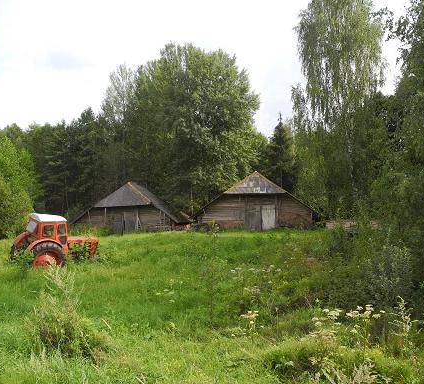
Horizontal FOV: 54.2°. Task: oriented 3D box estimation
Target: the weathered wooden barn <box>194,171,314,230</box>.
[{"bbox_3d":[4.300,1.000,39.500,10.600,5.400,7.500,-1,-3,10],"label":"weathered wooden barn"}]

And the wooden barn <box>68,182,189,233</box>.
[{"bbox_3d":[-7.400,1.500,41.200,10.800,5.000,6.500,-1,-3,15],"label":"wooden barn"}]

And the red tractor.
[{"bbox_3d":[-6.578,2.072,17.893,1.750,2.400,3.600,1,0,40],"label":"red tractor"}]

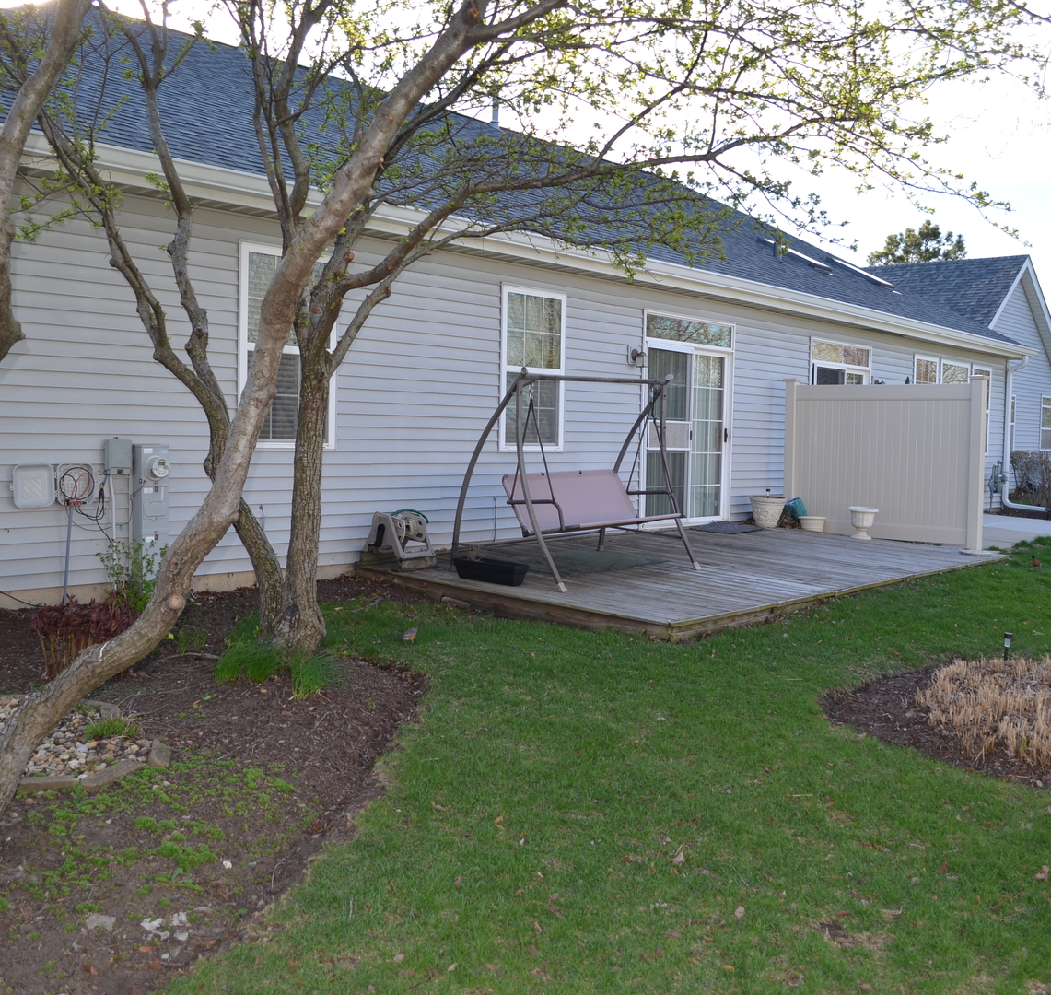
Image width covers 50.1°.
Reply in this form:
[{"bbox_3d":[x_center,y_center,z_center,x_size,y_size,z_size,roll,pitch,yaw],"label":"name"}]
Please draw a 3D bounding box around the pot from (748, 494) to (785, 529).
[{"bbox_3d":[2.803,0.174,13.000,0.425,0.365,0.425,2,3,11],"label":"pot"}]

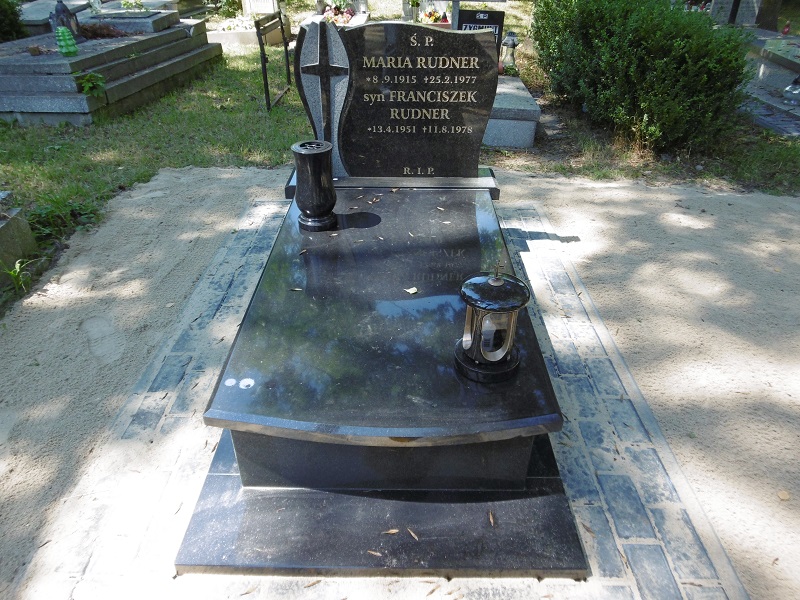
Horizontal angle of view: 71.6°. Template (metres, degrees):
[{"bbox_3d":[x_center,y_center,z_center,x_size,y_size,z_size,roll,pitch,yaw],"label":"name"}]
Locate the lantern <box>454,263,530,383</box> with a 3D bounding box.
[{"bbox_3d":[0.230,0.038,1.385,0.171,0.302,0.171,1,33,0],"label":"lantern"}]

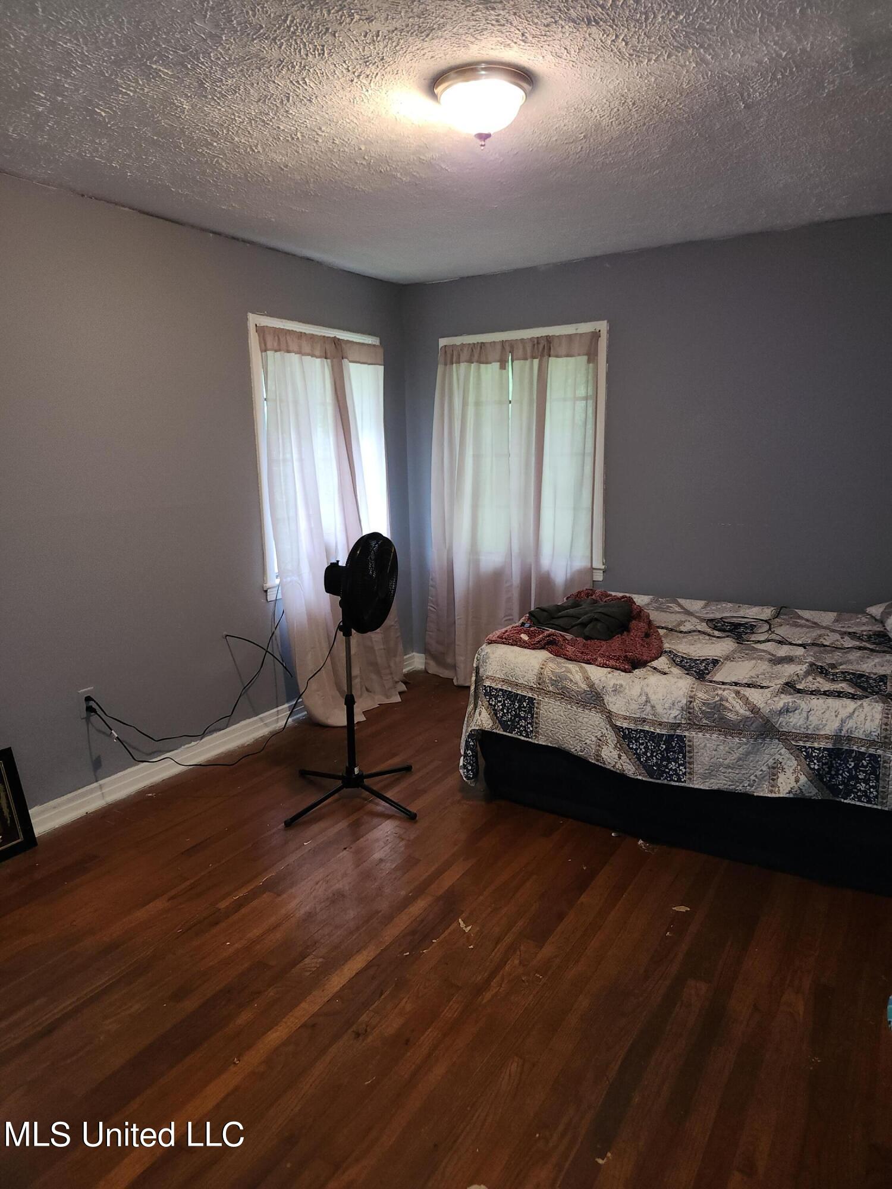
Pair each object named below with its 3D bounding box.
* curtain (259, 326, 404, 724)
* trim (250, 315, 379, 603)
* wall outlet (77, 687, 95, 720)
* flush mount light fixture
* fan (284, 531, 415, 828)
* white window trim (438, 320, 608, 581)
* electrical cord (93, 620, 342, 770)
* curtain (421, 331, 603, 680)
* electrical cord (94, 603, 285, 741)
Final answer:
[{"bbox_3d":[-0.505,-0.366,4.351,0.308,2.050,1.055,5,12,31],"label":"curtain"},{"bbox_3d":[-0.637,-0.742,4.349,0.070,1.408,1.095,5,12,31],"label":"trim"},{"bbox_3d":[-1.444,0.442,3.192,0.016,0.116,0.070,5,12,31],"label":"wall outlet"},{"bbox_3d":[0.100,-1.328,2.190,0.279,0.159,0.279,-1,10,0],"label":"flush mount light fixture"},{"bbox_3d":[-0.401,0.305,3.274,0.517,1.114,0.507,-2,10,-5],"label":"fan"},{"bbox_3d":[0.419,-0.811,4.619,1.095,1.418,0.070,5,12,31],"label":"white window trim"},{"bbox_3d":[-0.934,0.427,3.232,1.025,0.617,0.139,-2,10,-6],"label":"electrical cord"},{"bbox_3d":[0.305,-0.440,4.656,1.174,2.050,0.209,5,12,31],"label":"curtain"},{"bbox_3d":[-1.111,0.399,3.678,0.085,0.547,1.204,5,12,31],"label":"electrical cord"}]

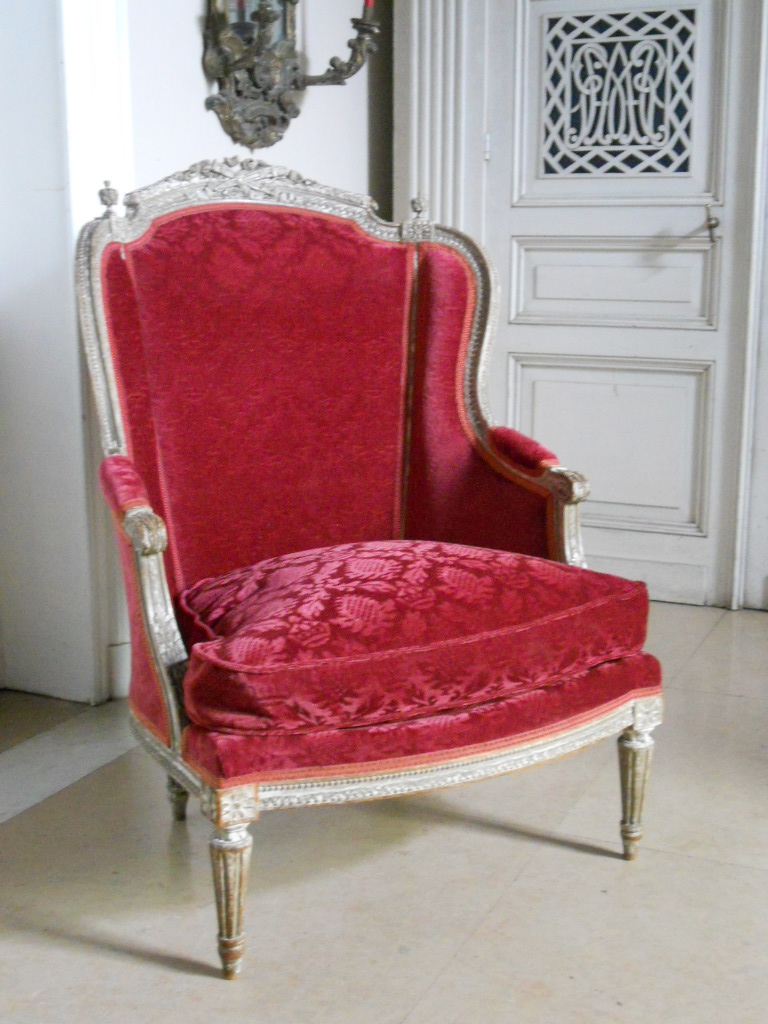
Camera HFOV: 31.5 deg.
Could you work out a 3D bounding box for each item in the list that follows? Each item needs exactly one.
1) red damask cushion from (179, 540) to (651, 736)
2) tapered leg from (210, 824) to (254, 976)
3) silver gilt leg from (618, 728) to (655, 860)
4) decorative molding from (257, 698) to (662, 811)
[{"bbox_3d":[-0.006,0.138,2.058,0.773,0.173,0.495,-7,13,-30],"label":"red damask cushion"},{"bbox_3d":[-0.206,0.516,1.821,0.057,0.228,0.057,0,11,0],"label":"tapered leg"},{"bbox_3d":[0.395,0.447,2.171,0.057,0.228,0.057,0,11,0],"label":"silver gilt leg"},{"bbox_3d":[0.144,0.347,1.943,0.702,0.049,0.077,-7,13,-30],"label":"decorative molding"}]

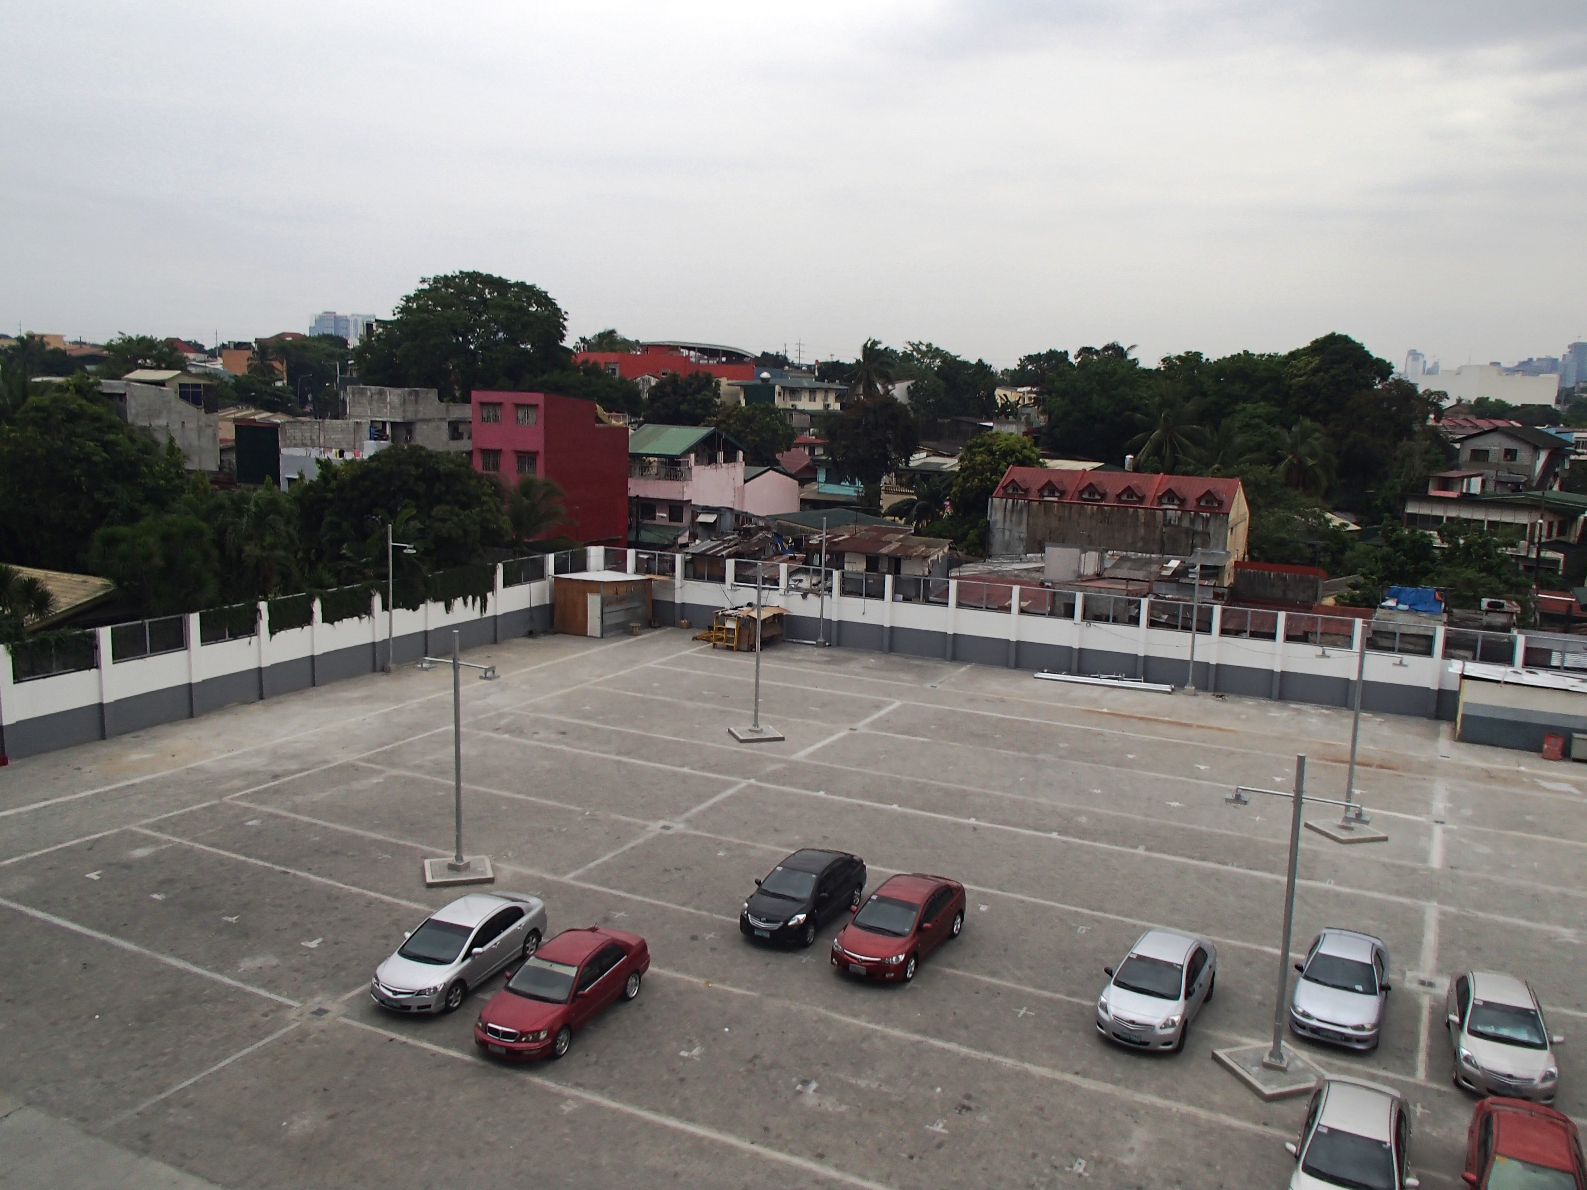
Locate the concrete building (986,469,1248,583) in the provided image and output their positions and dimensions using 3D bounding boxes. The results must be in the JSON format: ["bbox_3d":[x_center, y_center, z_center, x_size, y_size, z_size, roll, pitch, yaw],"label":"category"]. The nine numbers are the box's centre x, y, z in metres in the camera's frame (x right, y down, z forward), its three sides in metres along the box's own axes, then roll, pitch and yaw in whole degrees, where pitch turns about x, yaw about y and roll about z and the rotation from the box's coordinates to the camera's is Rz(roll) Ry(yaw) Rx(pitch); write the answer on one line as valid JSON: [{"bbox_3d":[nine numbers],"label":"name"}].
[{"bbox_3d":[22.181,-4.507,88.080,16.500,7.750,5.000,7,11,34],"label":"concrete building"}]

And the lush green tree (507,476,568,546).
[{"bbox_3d":[-13.883,-3.928,69.388,3.500,5.000,3.500,-1,9,-11],"label":"lush green tree"}]

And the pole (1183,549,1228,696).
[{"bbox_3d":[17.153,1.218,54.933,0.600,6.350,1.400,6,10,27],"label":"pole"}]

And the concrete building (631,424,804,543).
[{"bbox_3d":[-6.134,-7.725,95.500,6.800,9.600,14.500,6,10,27],"label":"concrete building"}]

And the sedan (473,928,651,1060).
[{"bbox_3d":[-4.606,7.874,25.925,1.695,1.430,4.500,5,10,23],"label":"sedan"}]

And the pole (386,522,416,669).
[{"bbox_3d":[-17.169,0.242,55.707,1.500,6.400,0.500,6,10,27],"label":"pole"}]

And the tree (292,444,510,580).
[{"bbox_3d":[-20.085,-2.836,65.500,10.000,9.500,11.000,6,10,27],"label":"tree"}]

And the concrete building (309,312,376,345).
[{"bbox_3d":[-387.477,-210.684,1105.196,55.000,65.000,32.000,-2,10,-20],"label":"concrete building"}]

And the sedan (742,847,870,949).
[{"bbox_3d":[0.340,7.155,31.001,1.720,1.460,4.320,6,10,25],"label":"sedan"}]

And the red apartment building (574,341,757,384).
[{"bbox_3d":[-17.549,-24.278,174.988,22.890,18.380,15.000,-2,9,-20],"label":"red apartment building"}]

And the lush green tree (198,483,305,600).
[{"bbox_3d":[-23.889,-0.751,56.770,4.720,8.200,4.720,-3,10,-23],"label":"lush green tree"}]

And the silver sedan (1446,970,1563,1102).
[{"bbox_3d":[14.059,8.630,25.481,1.700,1.460,4.300,5,10,23],"label":"silver sedan"}]

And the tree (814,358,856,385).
[{"bbox_3d":[5.378,-23.137,173.423,5.650,17.590,5.650,1,9,2],"label":"tree"}]

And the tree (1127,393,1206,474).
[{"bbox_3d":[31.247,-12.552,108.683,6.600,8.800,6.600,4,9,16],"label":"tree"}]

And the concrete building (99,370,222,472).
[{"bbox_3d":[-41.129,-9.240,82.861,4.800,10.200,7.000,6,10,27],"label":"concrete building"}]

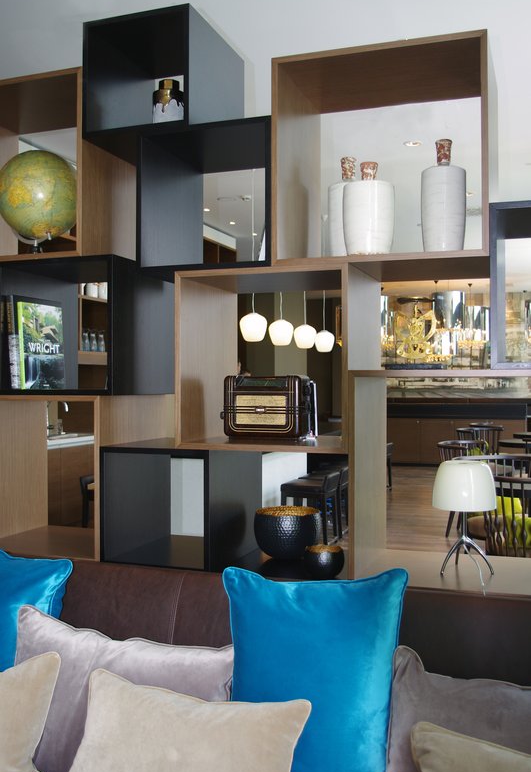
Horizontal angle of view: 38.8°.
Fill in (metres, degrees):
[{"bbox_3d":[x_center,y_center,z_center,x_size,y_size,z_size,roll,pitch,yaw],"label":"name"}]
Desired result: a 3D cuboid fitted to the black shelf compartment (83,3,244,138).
[{"bbox_3d":[-0.340,-1.005,2.633,0.388,0.380,0.453,0,0,20],"label":"black shelf compartment"}]

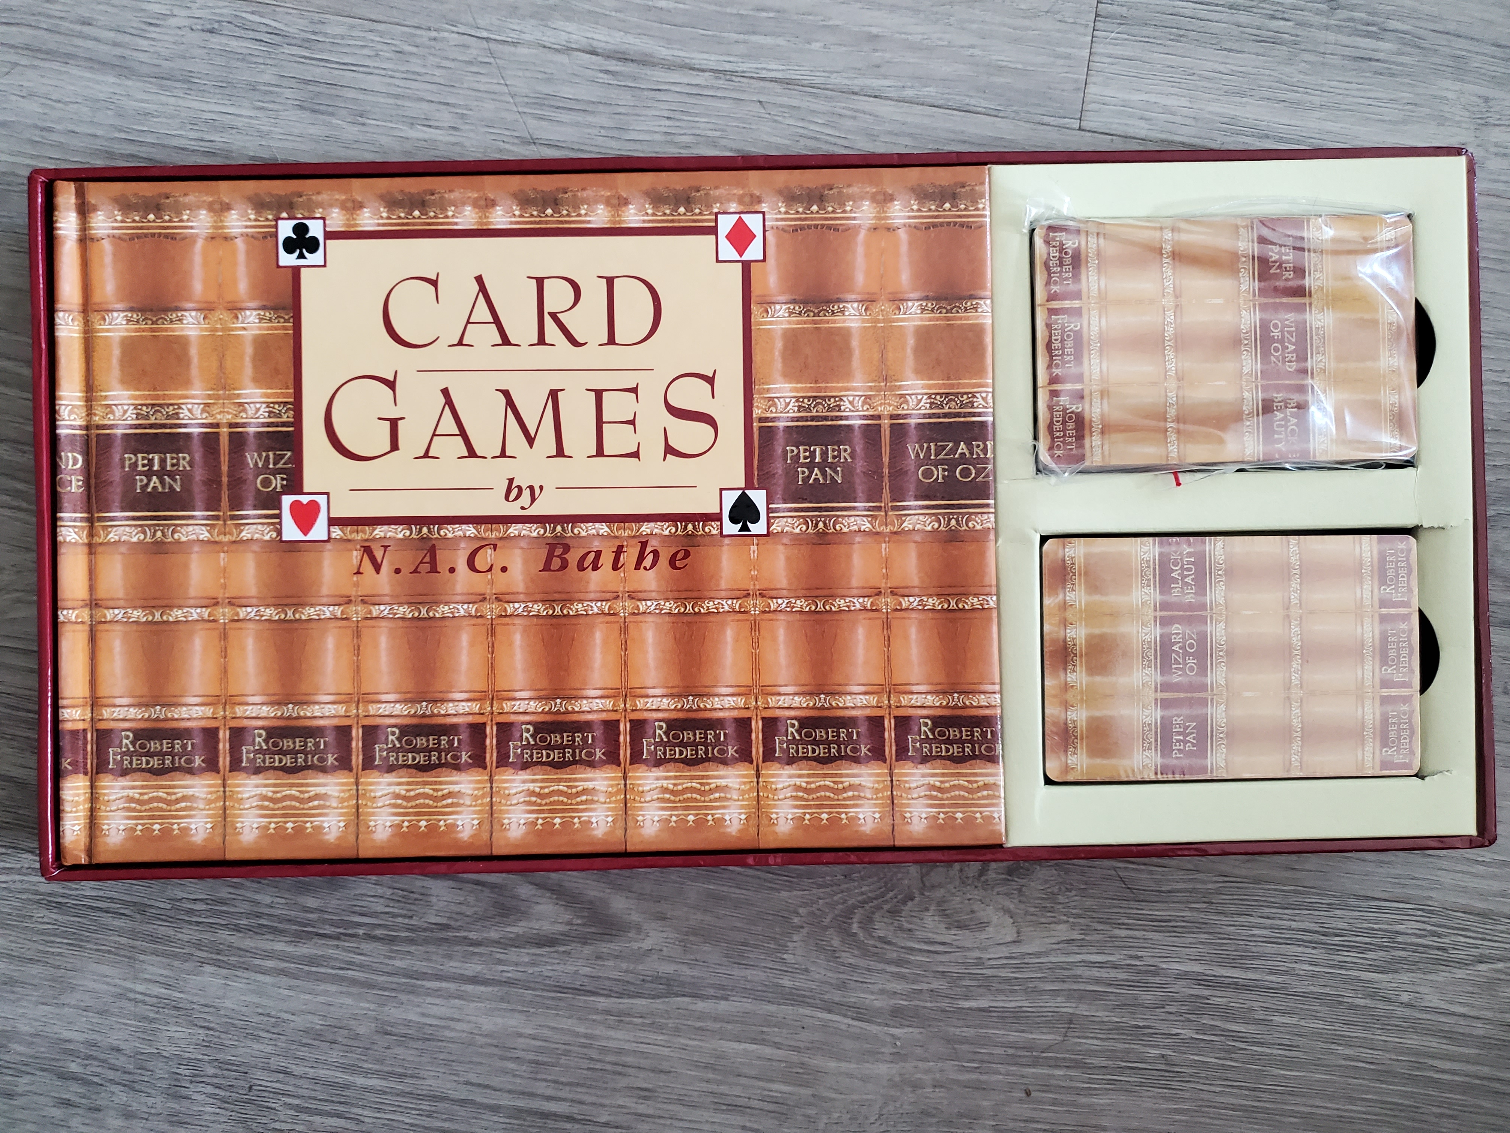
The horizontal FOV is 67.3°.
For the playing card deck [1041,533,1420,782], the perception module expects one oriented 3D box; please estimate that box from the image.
[{"bbox_3d":[0.112,0.022,0.275,0.088,0.016,0.058,-1,89,-1],"label":"playing card deck"}]

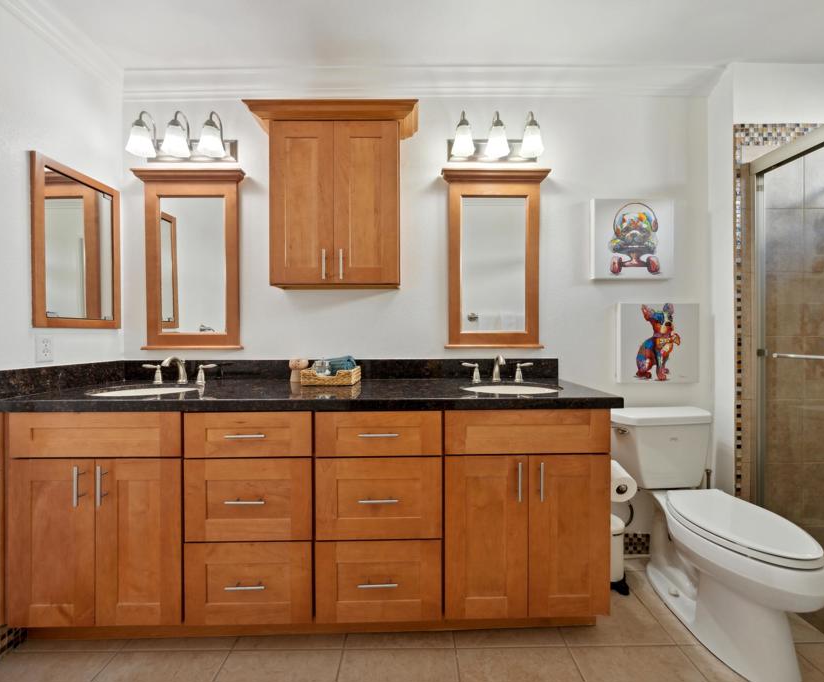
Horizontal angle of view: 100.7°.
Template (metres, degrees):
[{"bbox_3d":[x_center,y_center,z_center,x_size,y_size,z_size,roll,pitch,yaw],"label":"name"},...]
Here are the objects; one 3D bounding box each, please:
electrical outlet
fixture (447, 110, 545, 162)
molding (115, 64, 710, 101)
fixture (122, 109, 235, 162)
[{"bbox_3d":[-1.503,0.031,1.401,0.008,0.114,0.069,0,1,0],"label":"electrical outlet"},{"bbox_3d":[0.409,-0.974,1.651,0.466,0.252,0.195,0,1,0],"label":"fixture"},{"bbox_3d":[0.015,-1.283,1.699,3.000,0.095,0.090,0,1,0],"label":"molding"},{"bbox_3d":[-1.109,-0.974,1.651,0.472,0.252,0.195,0,1,0],"label":"fixture"}]

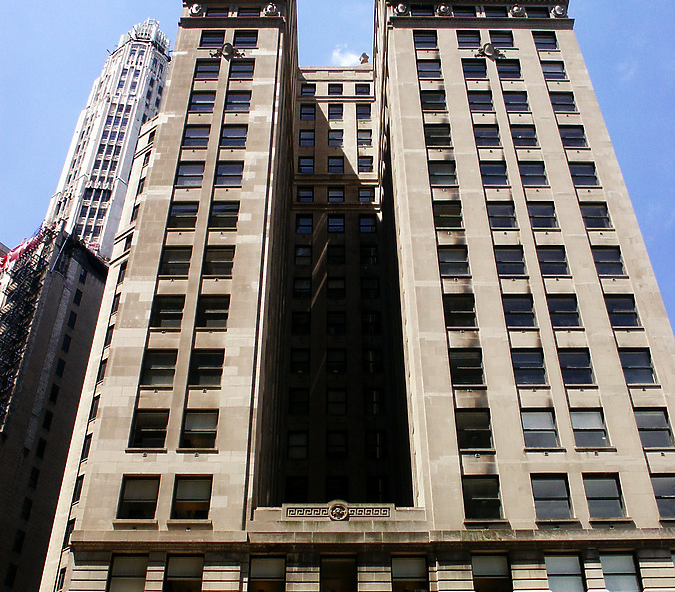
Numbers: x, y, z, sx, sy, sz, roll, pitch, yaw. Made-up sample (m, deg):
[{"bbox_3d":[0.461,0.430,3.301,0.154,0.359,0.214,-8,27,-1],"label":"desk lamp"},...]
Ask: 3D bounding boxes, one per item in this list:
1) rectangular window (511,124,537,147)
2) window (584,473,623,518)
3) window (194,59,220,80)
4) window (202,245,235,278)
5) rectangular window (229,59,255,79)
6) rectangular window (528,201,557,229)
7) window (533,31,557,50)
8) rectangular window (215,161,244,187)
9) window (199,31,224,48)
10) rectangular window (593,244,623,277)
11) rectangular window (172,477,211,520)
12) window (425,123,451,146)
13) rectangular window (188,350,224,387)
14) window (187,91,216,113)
[{"bbox_3d":[11.542,-9.741,55.976,1.621,2.201,0.200,0,-42,0],"label":"rectangular window"},{"bbox_3d":[11.596,8.655,39.488,1.583,2.185,0.200,0,-42,0],"label":"window"},{"bbox_3d":[-8.775,-15.289,61.427,1.580,2.200,0.250,0,-42,0],"label":"window"},{"bbox_3d":[-6.302,-1.837,48.788,1.621,2.201,0.200,0,-42,0],"label":"window"},{"bbox_3d":[-6.489,-15.378,61.514,1.580,2.200,0.250,0,-42,0],"label":"rectangular window"},{"bbox_3d":[11.303,-4.407,50.318,1.492,2.109,0.200,0,-42,0],"label":"rectangular window"},{"bbox_3d":[13.802,-16.784,60.179,1.550,2.159,0.250,0,-42,0],"label":"window"},{"bbox_3d":[-6.435,-7.299,54.224,1.580,2.200,0.250,0,-42,0],"label":"rectangular window"},{"bbox_3d":[-8.500,-17.341,61.845,1.492,2.109,0.200,0,-42,0],"label":"window"},{"bbox_3d":[14.258,-1.799,47.989,1.492,2.109,0.200,0,-42,0],"label":"rectangular window"},{"bbox_3d":[-6.365,8.828,39.672,1.580,2.200,0.250,0,-42,0],"label":"rectangular window"},{"bbox_3d":[6.061,-9.508,54.441,1.570,2.090,0.200,0,-42,0],"label":"window"},{"bbox_3d":[-6.280,3.478,44.008,1.621,2.201,0.200,0,-42,0],"label":"rectangular window"},{"bbox_3d":[-8.636,-12.498,58.402,1.556,2.167,0.200,0,-42,0],"label":"window"}]

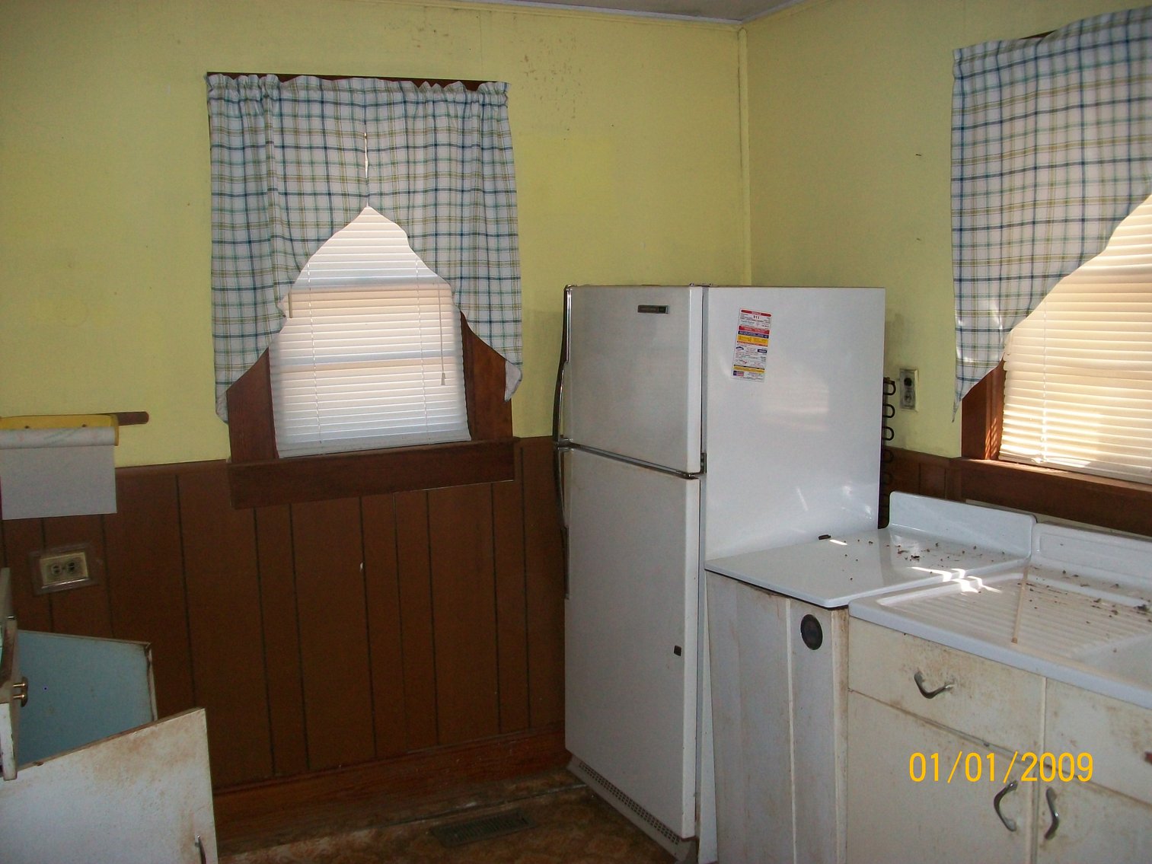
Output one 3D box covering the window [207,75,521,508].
[{"bbox_3d":[-0.623,-0.436,3.473,0.906,1.262,0.110,-4,6,-23],"label":"window"}]

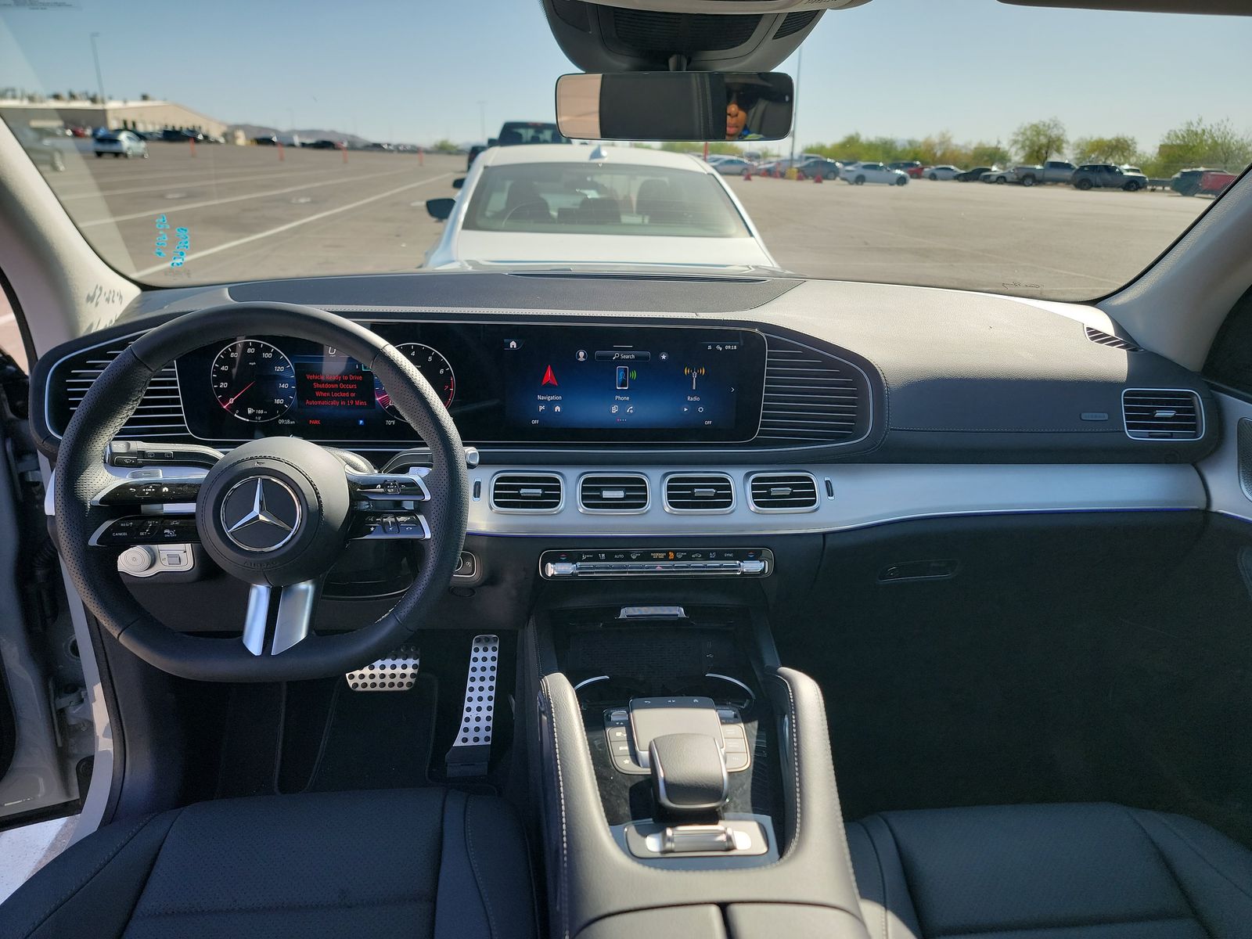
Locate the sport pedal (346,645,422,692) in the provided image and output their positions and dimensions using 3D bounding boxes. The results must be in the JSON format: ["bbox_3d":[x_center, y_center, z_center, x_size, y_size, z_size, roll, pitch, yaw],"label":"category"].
[{"bbox_3d":[-0.393,0.324,1.411,0.118,0.072,0.025,0,-12,-6],"label":"sport pedal"}]

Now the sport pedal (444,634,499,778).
[{"bbox_3d":[-0.256,0.395,1.461,0.085,0.227,0.035,0,-13,-6],"label":"sport pedal"}]

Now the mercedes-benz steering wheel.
[{"bbox_3d":[-0.342,0.021,0.844,0.375,0.358,0.100,0,0,-6],"label":"mercedes-benz steering wheel"}]

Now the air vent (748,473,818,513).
[{"bbox_3d":[0.197,0.029,1.093,0.084,0.046,0.030,0,8,-6],"label":"air vent"}]

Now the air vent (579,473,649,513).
[{"bbox_3d":[-0.015,0.029,1.070,0.084,0.046,0.030,0,8,-6],"label":"air vent"}]

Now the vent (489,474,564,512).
[{"bbox_3d":[-0.121,0.028,1.058,0.084,0.046,0.030,0,8,-6],"label":"vent"}]

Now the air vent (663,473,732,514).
[{"bbox_3d":[0.091,0.029,1.082,0.084,0.046,0.030,0,8,-6],"label":"air vent"}]

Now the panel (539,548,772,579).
[{"bbox_3d":[0.037,0.117,1.080,0.286,0.036,0.028,0,5,-6],"label":"panel"}]

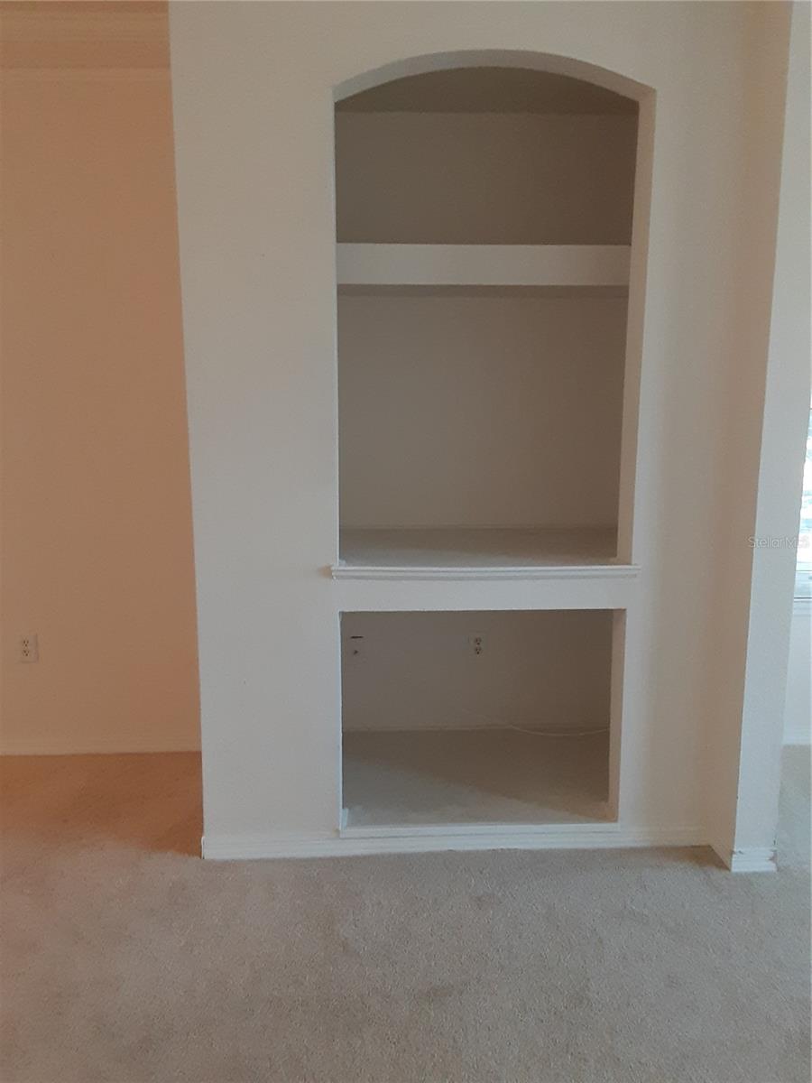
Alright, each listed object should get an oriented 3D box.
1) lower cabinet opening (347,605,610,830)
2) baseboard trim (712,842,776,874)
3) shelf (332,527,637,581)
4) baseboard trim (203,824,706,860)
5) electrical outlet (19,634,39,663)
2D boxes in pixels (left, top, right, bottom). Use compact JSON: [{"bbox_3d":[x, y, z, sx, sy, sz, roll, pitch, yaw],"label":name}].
[{"bbox_3d":[0.221,0.488,2.984,0.869,0.698,0.754,0,9,-2],"label":"lower cabinet opening"},{"bbox_3d":[1.052,0.952,2.629,0.138,0.078,0.148,0,9,-2],"label":"baseboard trim"},{"bbox_3d":[0.226,0.032,2.901,0.918,0.041,0.783,0,9,-2],"label":"shelf"},{"bbox_3d":[0.168,0.943,2.677,1.602,0.080,0.018,0,9,-2],"label":"baseboard trim"},{"bbox_3d":[-1.489,0.423,3.332,0.072,0.116,0.010,0,9,-2],"label":"electrical outlet"}]

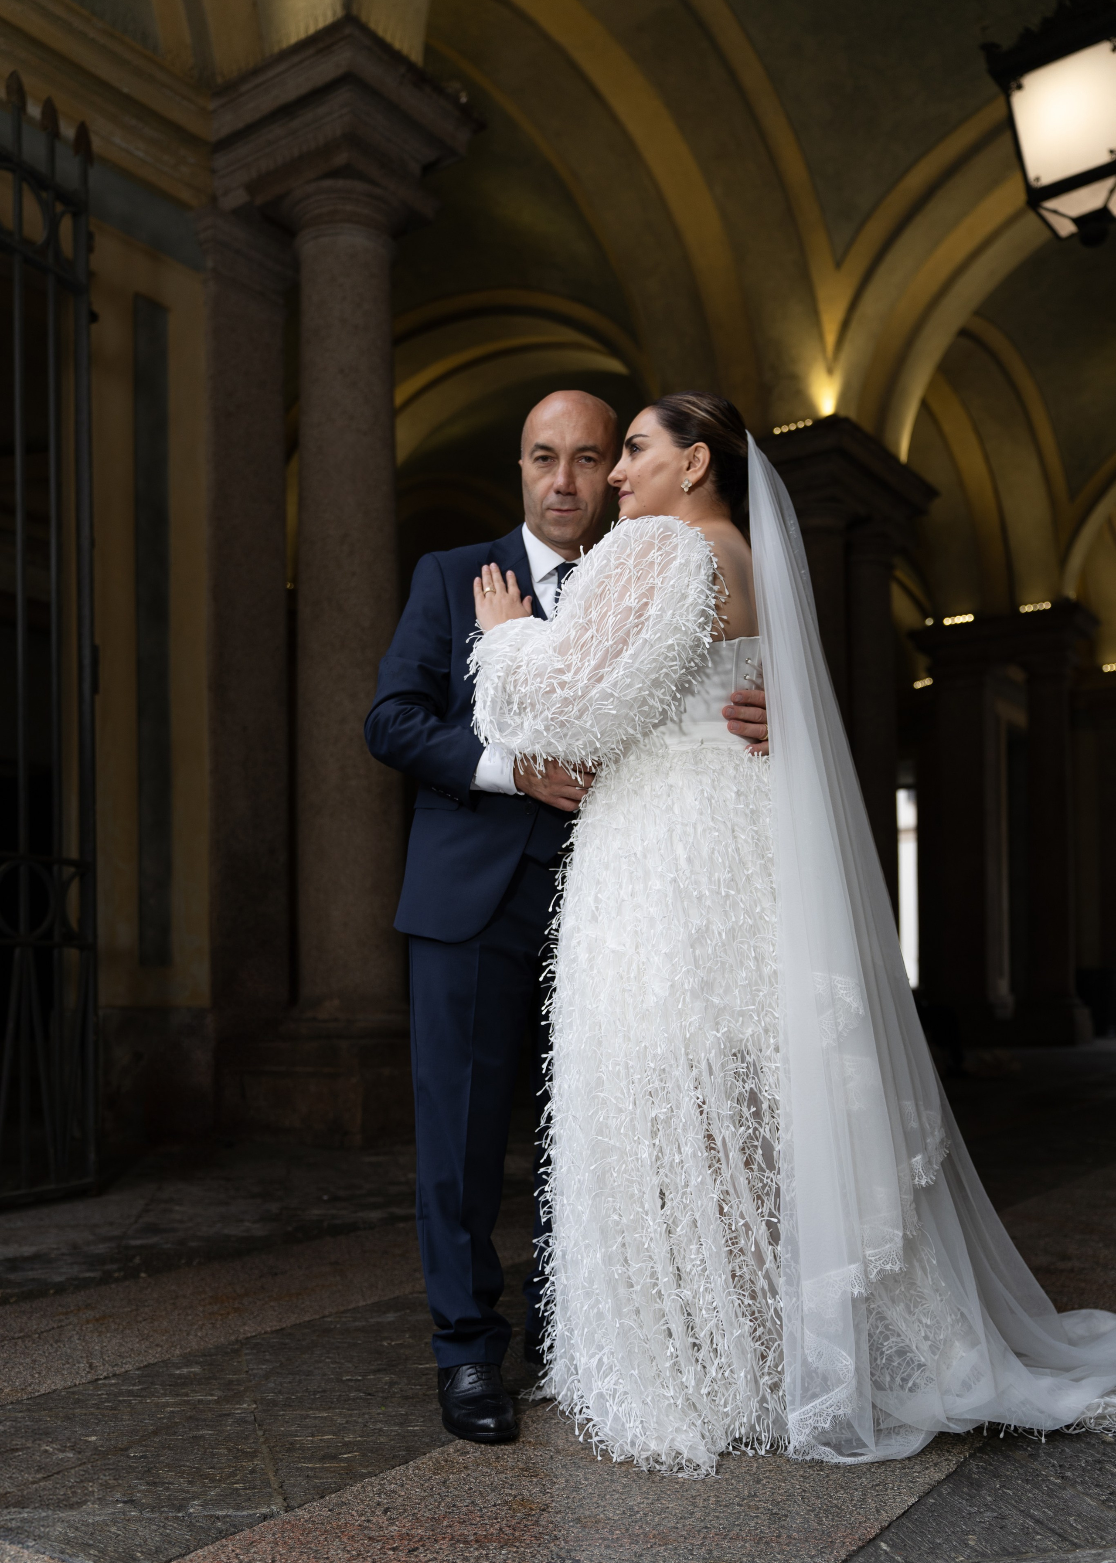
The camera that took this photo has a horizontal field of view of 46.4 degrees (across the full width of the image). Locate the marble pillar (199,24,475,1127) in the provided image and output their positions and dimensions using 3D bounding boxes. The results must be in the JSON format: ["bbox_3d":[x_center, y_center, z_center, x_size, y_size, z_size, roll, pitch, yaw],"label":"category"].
[{"bbox_3d":[-1.195,-0.949,7.282,1.200,5.762,1.050,-1,-2,37],"label":"marble pillar"}]

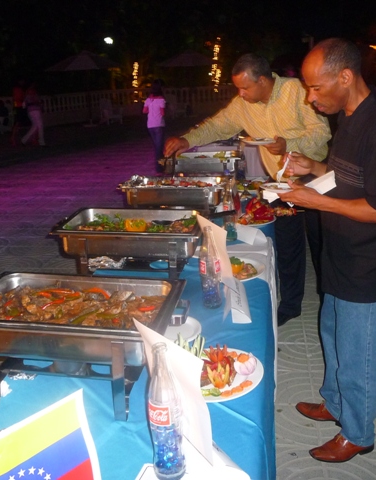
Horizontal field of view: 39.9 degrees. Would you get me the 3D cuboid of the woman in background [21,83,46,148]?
[{"bbox_3d":[-4.152,-3.384,13.940,0.620,1.670,0.480,2,18,14],"label":"woman in background"}]

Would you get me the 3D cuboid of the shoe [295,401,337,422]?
[{"bbox_3d":[0.644,0.795,2.409,0.285,0.105,0.105,12,21,35],"label":"shoe"}]

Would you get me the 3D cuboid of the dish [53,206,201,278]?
[{"bbox_3d":[-0.217,0.042,2.090,0.600,0.240,0.360,1,17,5],"label":"dish"}]

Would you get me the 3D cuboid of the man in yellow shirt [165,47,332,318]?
[{"bbox_3d":[0.407,-0.255,3.217,0.880,1.690,0.650,-12,19,-26],"label":"man in yellow shirt"}]

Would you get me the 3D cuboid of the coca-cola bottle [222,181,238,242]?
[{"bbox_3d":[0.215,-0.150,2.565,0.071,0.292,0.071,0,17,9],"label":"coca-cola bottle"}]

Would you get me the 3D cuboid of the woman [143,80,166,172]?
[{"bbox_3d":[-0.502,-1.910,8.780,0.450,1.570,0.320,2,17,7],"label":"woman"}]

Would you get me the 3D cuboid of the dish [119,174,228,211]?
[{"bbox_3d":[-0.065,-0.235,2.978,0.610,0.240,0.380,1,18,12],"label":"dish"}]

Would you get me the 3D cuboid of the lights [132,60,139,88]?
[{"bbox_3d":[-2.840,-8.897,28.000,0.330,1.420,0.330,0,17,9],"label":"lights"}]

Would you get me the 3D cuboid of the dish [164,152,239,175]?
[{"bbox_3d":[0.117,-0.528,3.897,0.610,0.240,0.370,0,17,9],"label":"dish"}]

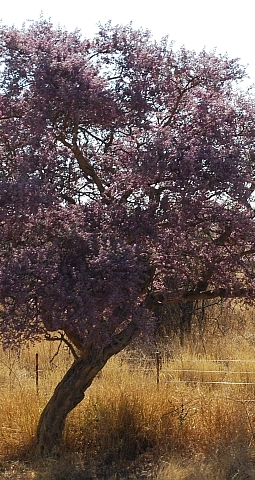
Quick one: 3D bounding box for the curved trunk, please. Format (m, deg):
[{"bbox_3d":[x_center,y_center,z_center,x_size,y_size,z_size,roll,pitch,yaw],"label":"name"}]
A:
[{"bbox_3d":[-0.619,2.266,23.500,1.520,2.040,0.580,0,-1,0],"label":"curved trunk"}]

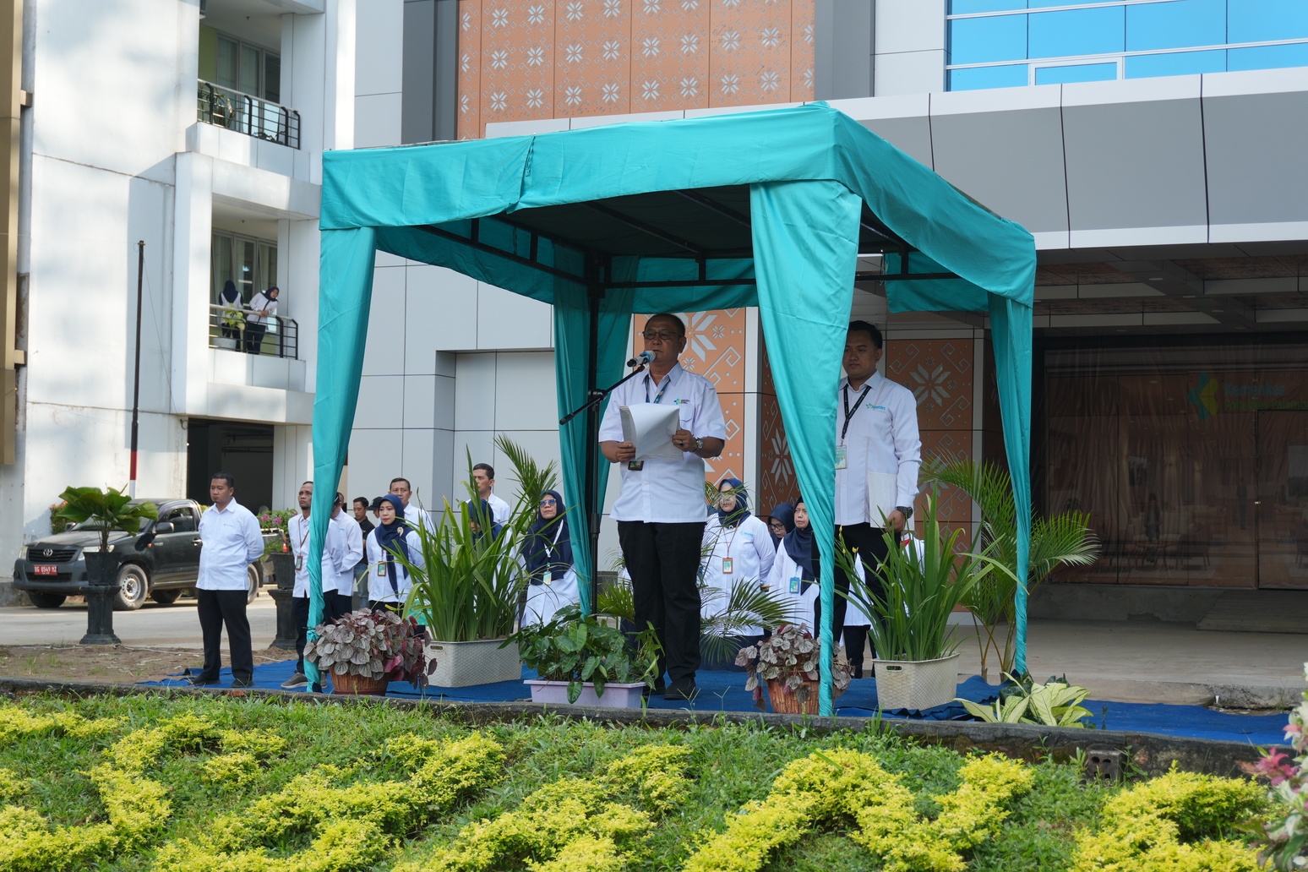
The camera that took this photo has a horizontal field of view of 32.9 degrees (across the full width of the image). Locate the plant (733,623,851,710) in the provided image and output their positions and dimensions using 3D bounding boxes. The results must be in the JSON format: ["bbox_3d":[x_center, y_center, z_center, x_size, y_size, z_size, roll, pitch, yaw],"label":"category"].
[{"bbox_3d":[0.585,0.974,9.300,0.500,0.380,0.460,1,-2,0],"label":"plant"}]

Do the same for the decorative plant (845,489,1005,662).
[{"bbox_3d":[1.169,0.604,9.550,0.710,0.760,0.600,1,-2,-7],"label":"decorative plant"}]

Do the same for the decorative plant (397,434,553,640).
[{"bbox_3d":[-0.815,0.478,10.250,0.700,0.920,0.600,1,-2,0],"label":"decorative plant"}]

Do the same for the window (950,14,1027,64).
[{"bbox_3d":[4.537,-5.365,30.000,1.040,0.630,0.070,0,-2,24],"label":"window"}]

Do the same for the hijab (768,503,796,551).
[{"bbox_3d":[0.930,0.682,15.992,0.280,0.420,0.300,-1,-3,35],"label":"hijab"}]

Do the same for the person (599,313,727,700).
[{"bbox_3d":[0.031,0.308,9.669,0.560,1.700,0.460,0,-2,23],"label":"person"}]

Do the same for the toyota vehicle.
[{"bbox_3d":[-7.845,1.810,34.668,1.800,1.700,4.900,0,-2,22],"label":"toyota vehicle"}]

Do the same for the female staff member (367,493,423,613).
[{"bbox_3d":[-2.091,1.260,17.963,0.450,1.570,0.290,0,-2,26],"label":"female staff member"}]

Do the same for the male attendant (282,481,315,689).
[{"bbox_3d":[-2.763,1.201,17.965,0.460,1.670,0.310,-1,-3,30],"label":"male attendant"}]

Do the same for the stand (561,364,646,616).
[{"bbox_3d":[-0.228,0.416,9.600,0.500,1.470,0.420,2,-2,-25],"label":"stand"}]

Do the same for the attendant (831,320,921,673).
[{"bbox_3d":[0.969,0.320,10.219,0.560,1.710,0.380,0,-2,22],"label":"attendant"}]

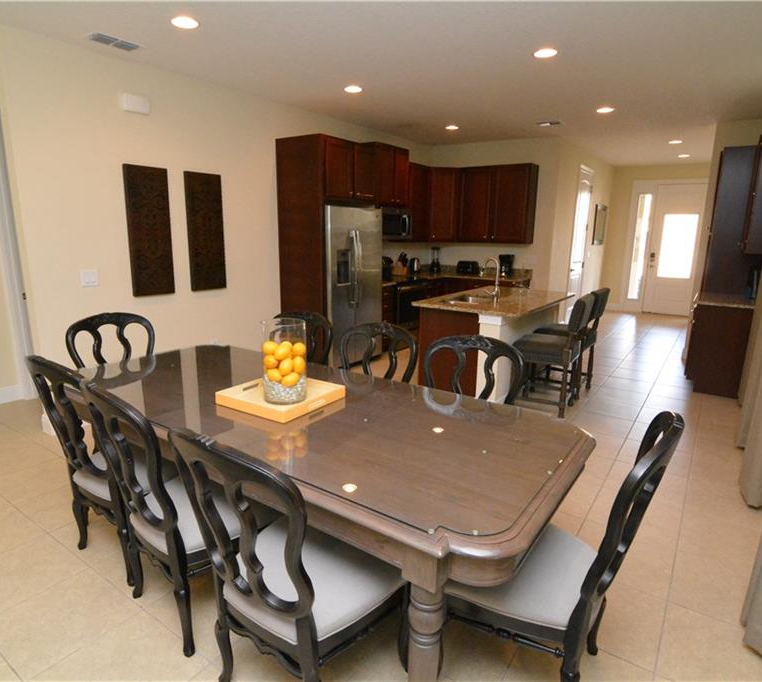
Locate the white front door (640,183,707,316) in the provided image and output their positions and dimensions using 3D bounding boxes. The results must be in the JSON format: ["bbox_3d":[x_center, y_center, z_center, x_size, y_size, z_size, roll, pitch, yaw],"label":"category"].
[{"bbox_3d":[5.838,-1.770,9.003,0.909,2.526,0.059,9,15,34],"label":"white front door"}]

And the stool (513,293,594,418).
[{"bbox_3d":[1.451,0.092,3.896,0.490,1.000,0.450,9,16,35],"label":"stool"}]

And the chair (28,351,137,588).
[{"bbox_3d":[-1.226,0.543,2.224,0.505,1.052,0.569,9,15,34],"label":"chair"}]

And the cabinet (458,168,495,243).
[{"bbox_3d":[1.511,-2.072,6.978,0.596,1.098,0.334,9,15,34],"label":"cabinet"}]

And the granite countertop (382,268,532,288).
[{"bbox_3d":[0.843,-0.886,6.168,1.760,0.140,2.150,9,16,35],"label":"granite countertop"}]

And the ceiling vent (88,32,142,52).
[{"bbox_3d":[-1.979,-2.219,3.391,0.197,0.021,0.339,9,15,34],"label":"ceiling vent"}]

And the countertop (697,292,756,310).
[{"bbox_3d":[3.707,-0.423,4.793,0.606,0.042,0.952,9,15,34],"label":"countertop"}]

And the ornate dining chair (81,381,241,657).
[{"bbox_3d":[-0.773,0.621,1.931,0.505,1.052,0.569,9,15,34],"label":"ornate dining chair"}]

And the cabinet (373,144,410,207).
[{"bbox_3d":[0.037,-2.141,5.989,0.340,0.730,0.760,9,16,35],"label":"cabinet"}]

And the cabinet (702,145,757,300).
[{"bbox_3d":[4.139,-1.341,5.171,0.565,1.567,0.736,9,15,34],"label":"cabinet"}]

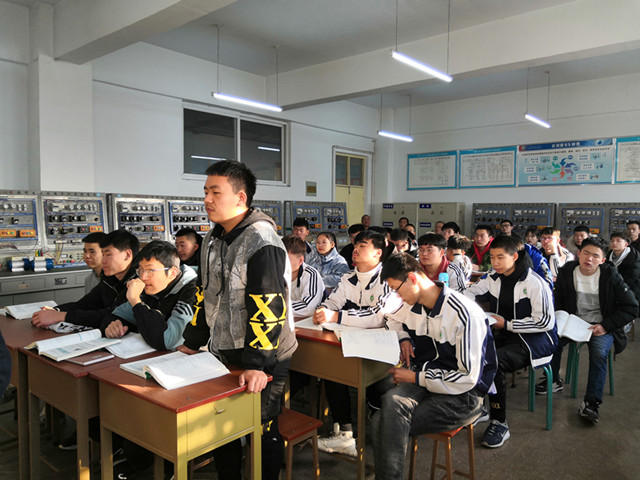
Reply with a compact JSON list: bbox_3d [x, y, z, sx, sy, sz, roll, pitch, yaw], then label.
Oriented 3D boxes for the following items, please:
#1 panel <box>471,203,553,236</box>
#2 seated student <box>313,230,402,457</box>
[{"bbox_3d":[3.697,-0.395,9.603,1.530,0.620,0.180,3,-5,40],"label":"panel"},{"bbox_3d":[0.265,0.584,3.153,0.600,1.290,0.530,-3,4,-45],"label":"seated student"}]

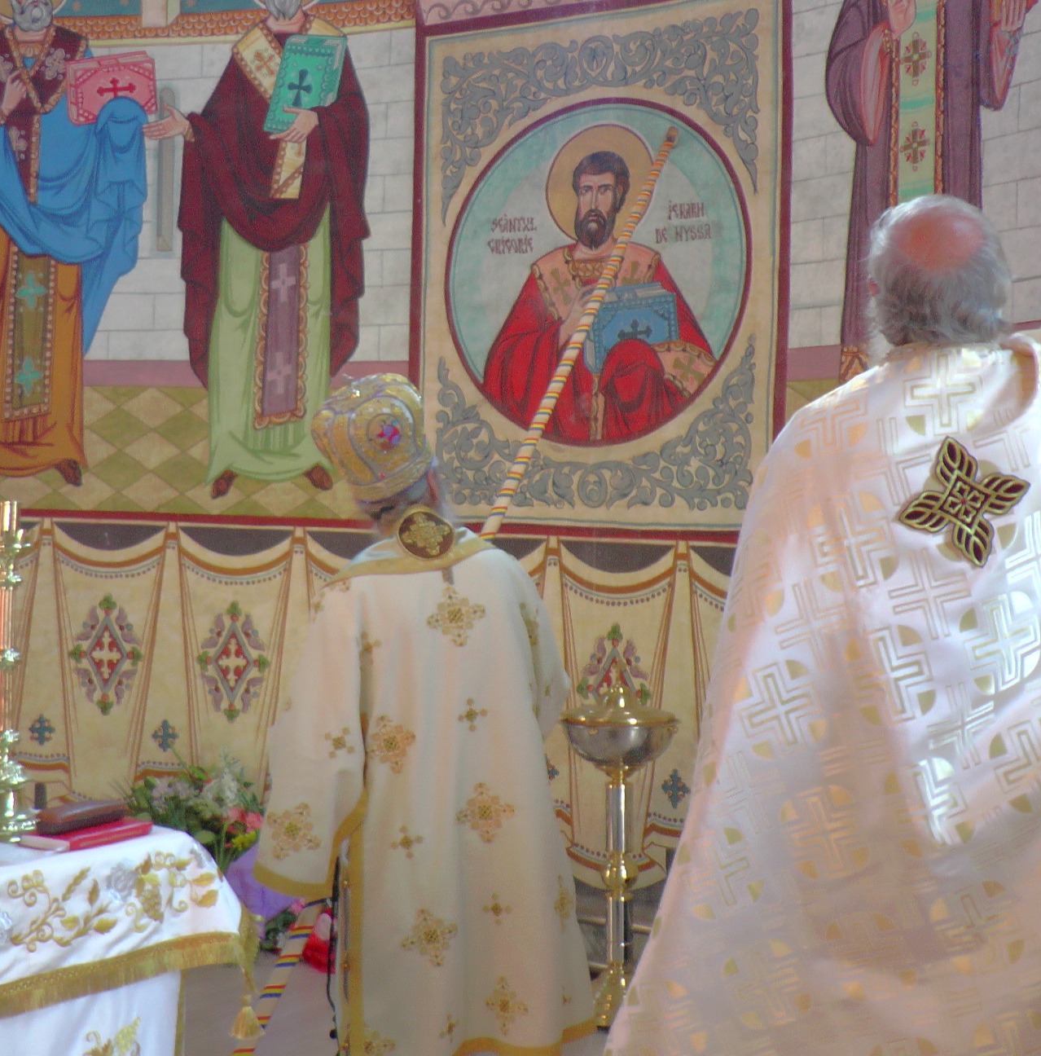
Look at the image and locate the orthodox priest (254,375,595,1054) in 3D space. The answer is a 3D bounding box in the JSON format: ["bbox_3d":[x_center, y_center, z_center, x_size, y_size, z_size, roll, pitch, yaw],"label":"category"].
[{"bbox_3d":[-0.240,0.506,3.750,0.820,1.780,0.600,1,1,6],"label":"orthodox priest"}]

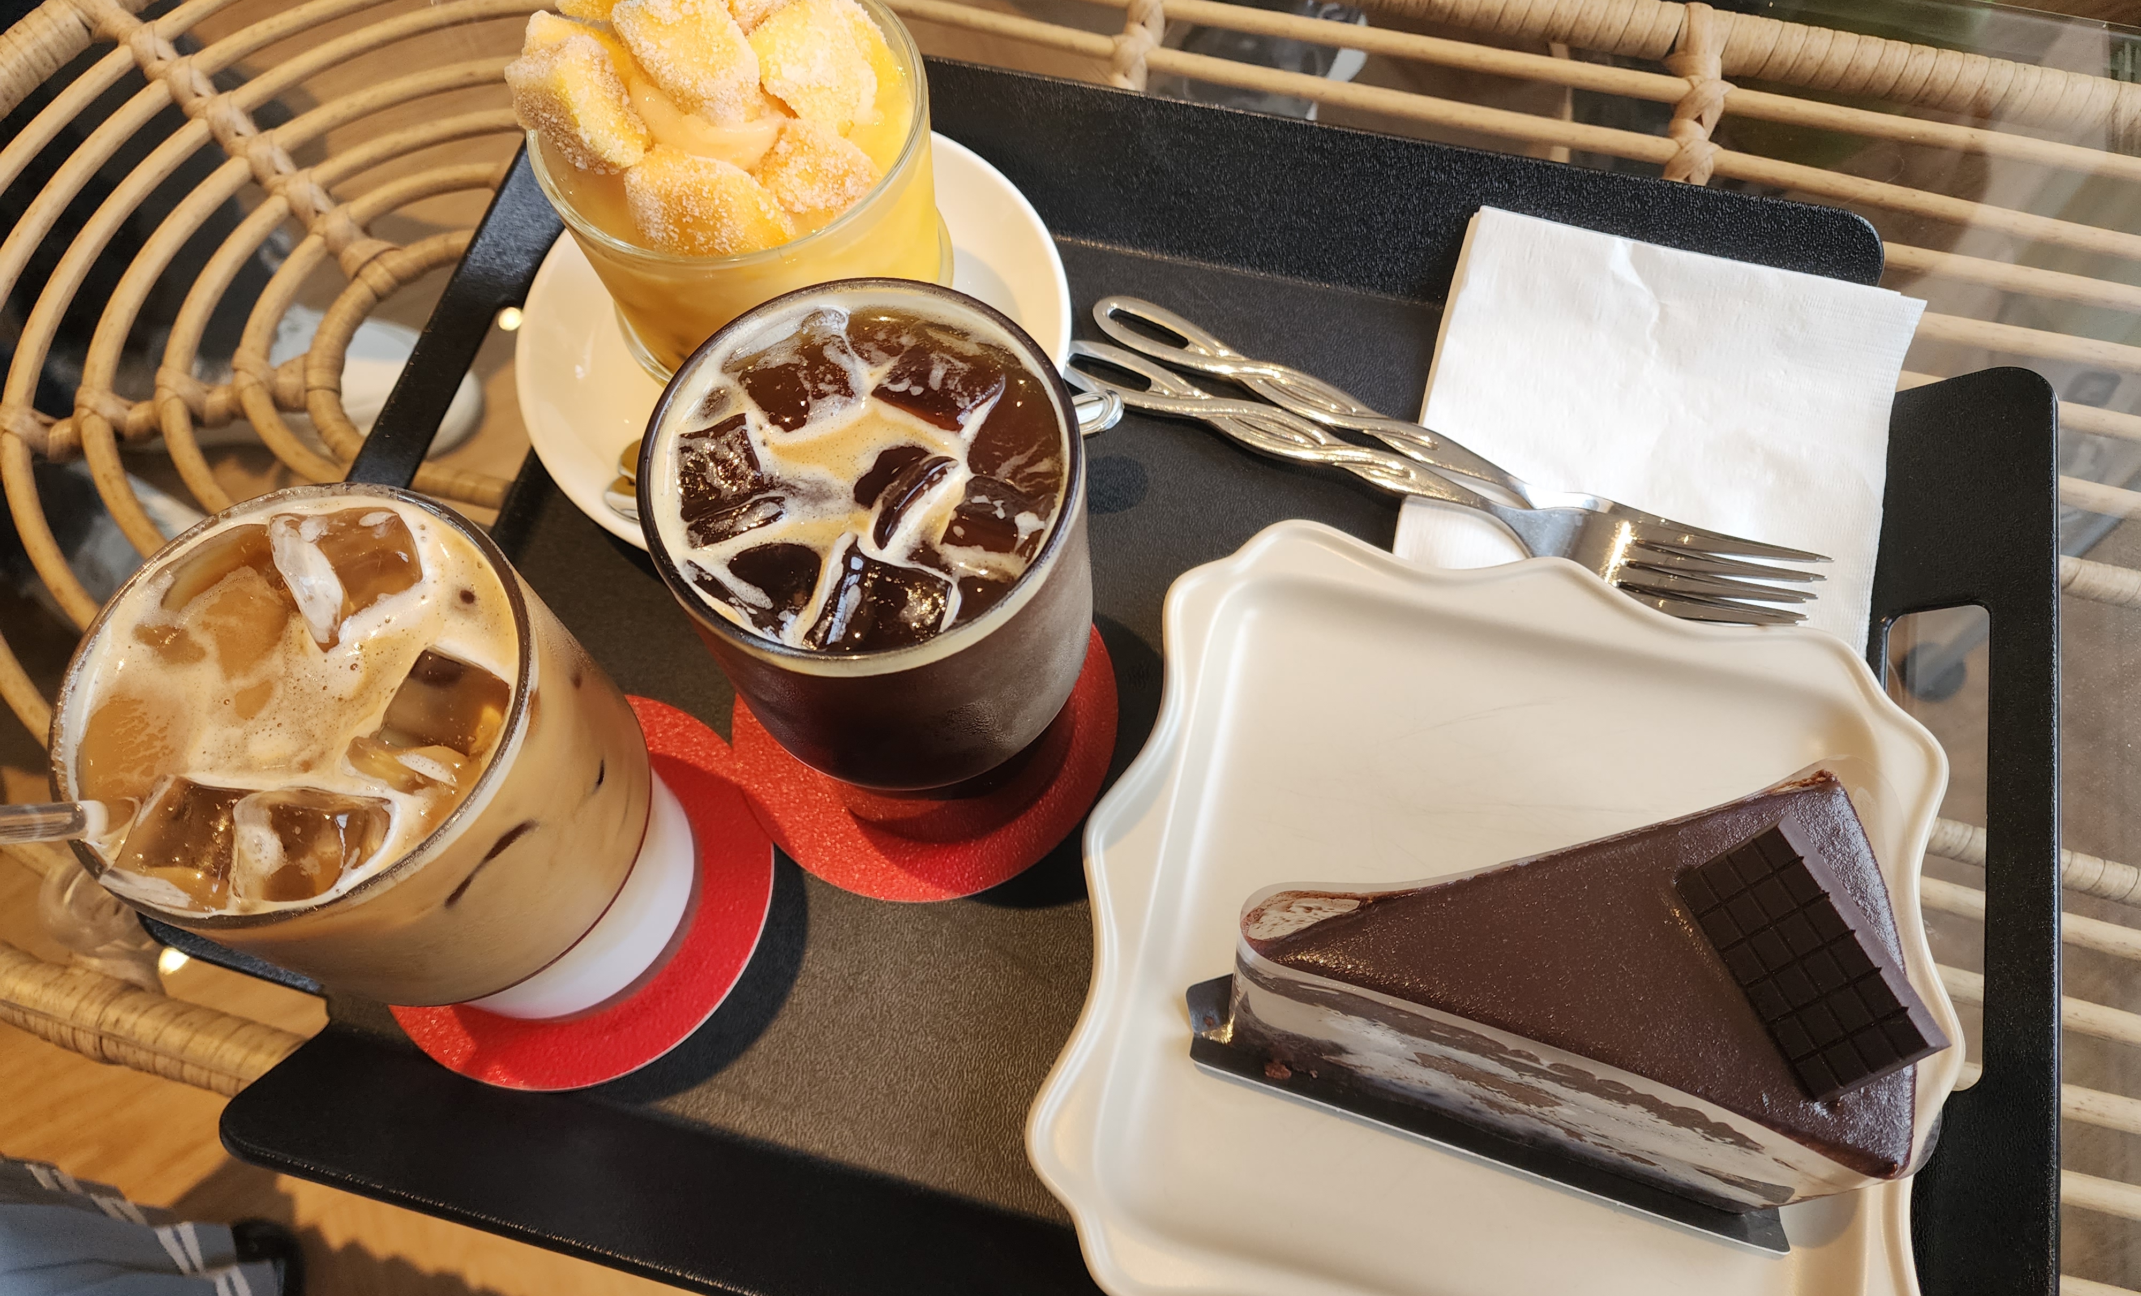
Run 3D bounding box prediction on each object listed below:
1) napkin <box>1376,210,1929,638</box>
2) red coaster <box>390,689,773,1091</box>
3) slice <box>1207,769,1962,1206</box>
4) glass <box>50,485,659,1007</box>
[{"bbox_3d":[0.155,-0.051,0.377,0.119,0.010,0.120,13,74,7],"label":"napkin"},{"bbox_3d":[-0.120,0.057,0.346,0.098,0.002,0.098,-1,66,1],"label":"red coaster"},{"bbox_3d":[0.092,0.069,0.286,0.119,0.063,0.076,2,66,2],"label":"slice"},{"bbox_3d":[-0.125,0.032,0.288,0.077,0.124,0.077,-1,66,1],"label":"glass"}]

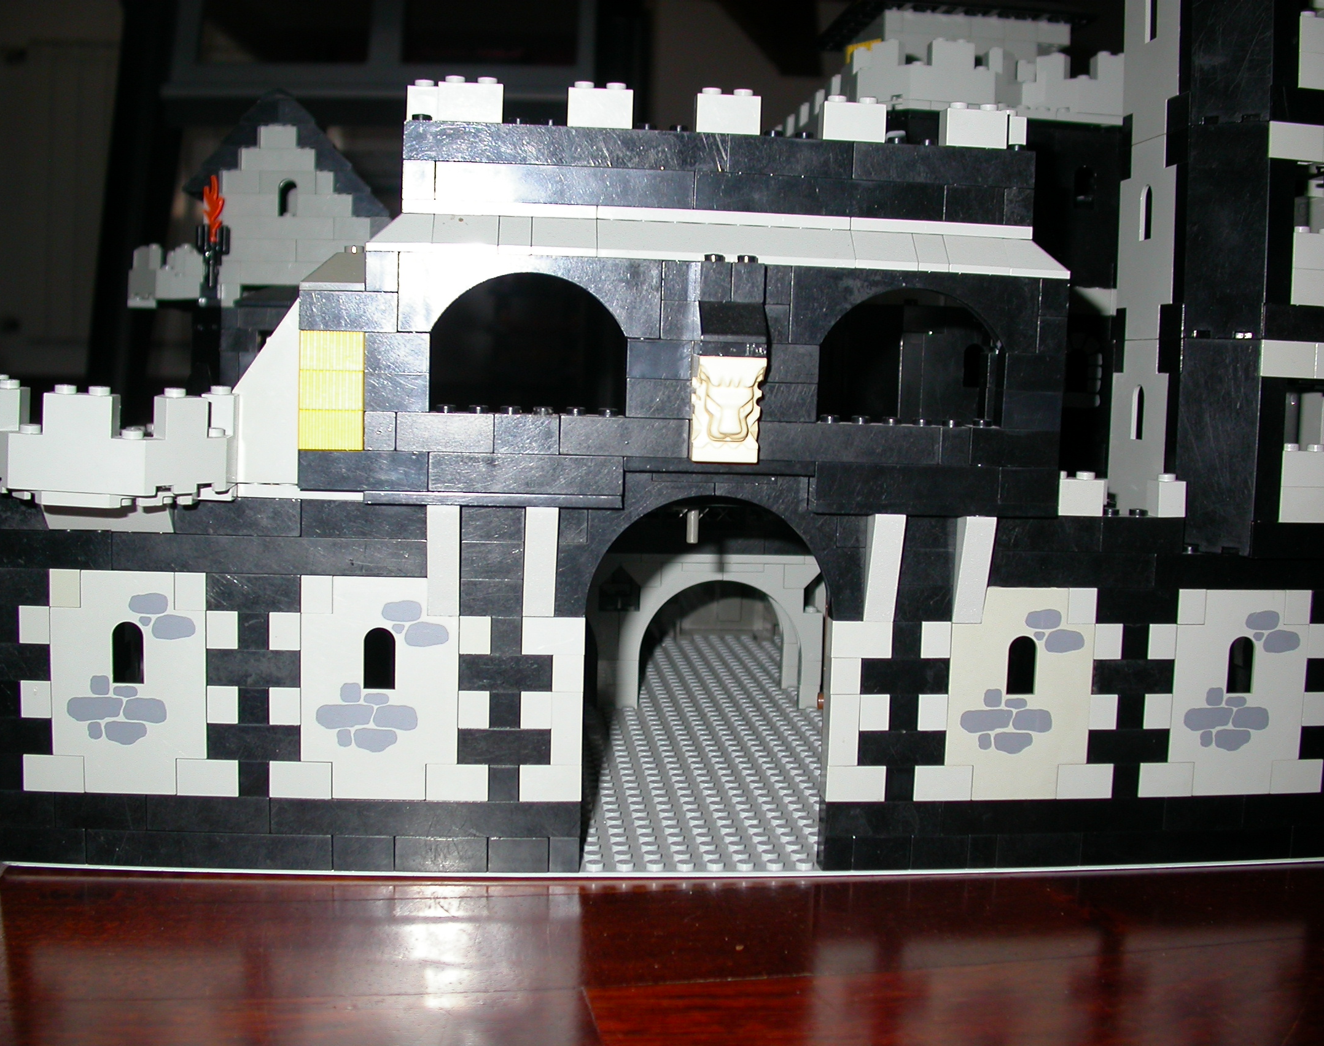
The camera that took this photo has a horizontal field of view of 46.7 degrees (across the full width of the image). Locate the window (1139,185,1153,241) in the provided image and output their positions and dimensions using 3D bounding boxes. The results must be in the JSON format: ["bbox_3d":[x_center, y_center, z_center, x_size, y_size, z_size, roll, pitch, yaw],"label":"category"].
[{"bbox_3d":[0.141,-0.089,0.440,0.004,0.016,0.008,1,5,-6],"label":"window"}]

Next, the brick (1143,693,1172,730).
[{"bbox_3d":[0.133,0.050,0.416,0.008,0.010,0.008,1,6,-6],"label":"brick"}]

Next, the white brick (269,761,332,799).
[{"bbox_3d":[-0.093,0.065,0.395,0.016,0.010,0.008,1,5,-6],"label":"white brick"}]

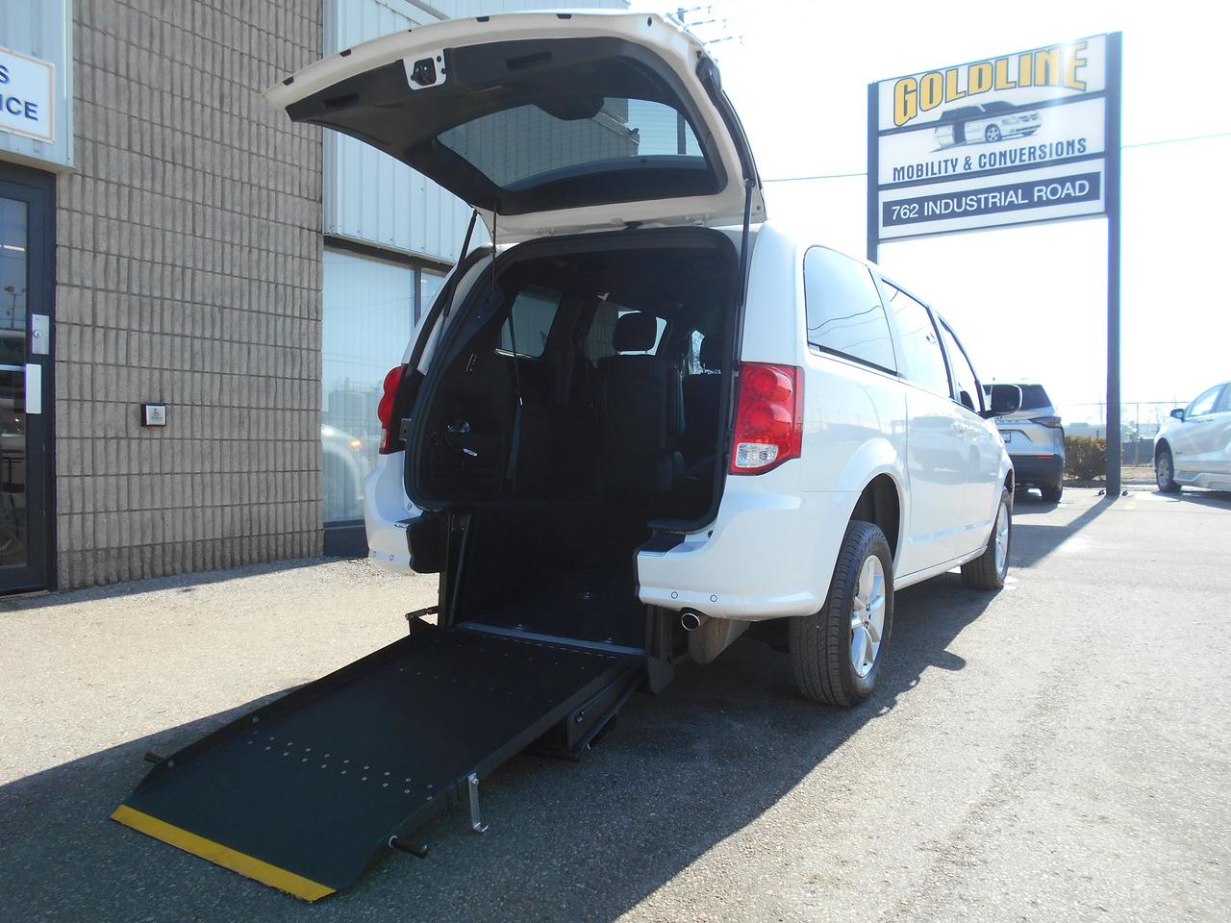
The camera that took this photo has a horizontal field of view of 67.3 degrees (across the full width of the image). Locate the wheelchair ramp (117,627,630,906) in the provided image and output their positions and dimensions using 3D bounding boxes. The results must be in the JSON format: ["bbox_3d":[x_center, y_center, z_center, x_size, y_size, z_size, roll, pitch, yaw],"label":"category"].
[{"bbox_3d":[-0.605,0.767,2.720,0.860,0.190,1.369,4,15,33],"label":"wheelchair ramp"}]

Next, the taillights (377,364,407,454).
[{"bbox_3d":[-0.883,-0.200,3.622,0.220,0.360,0.220,2,2,42],"label":"taillights"}]

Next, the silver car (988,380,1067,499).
[{"bbox_3d":[6.220,-0.320,15.050,1.980,1.760,5.150,1,2,26],"label":"silver car"}]

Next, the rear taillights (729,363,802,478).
[{"bbox_3d":[0.452,-0.130,2.818,0.220,0.360,0.220,1,2,20],"label":"rear taillights"}]

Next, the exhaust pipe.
[{"bbox_3d":[0.261,0.492,2.864,0.062,0.060,0.130,2,2,31],"label":"exhaust pipe"}]

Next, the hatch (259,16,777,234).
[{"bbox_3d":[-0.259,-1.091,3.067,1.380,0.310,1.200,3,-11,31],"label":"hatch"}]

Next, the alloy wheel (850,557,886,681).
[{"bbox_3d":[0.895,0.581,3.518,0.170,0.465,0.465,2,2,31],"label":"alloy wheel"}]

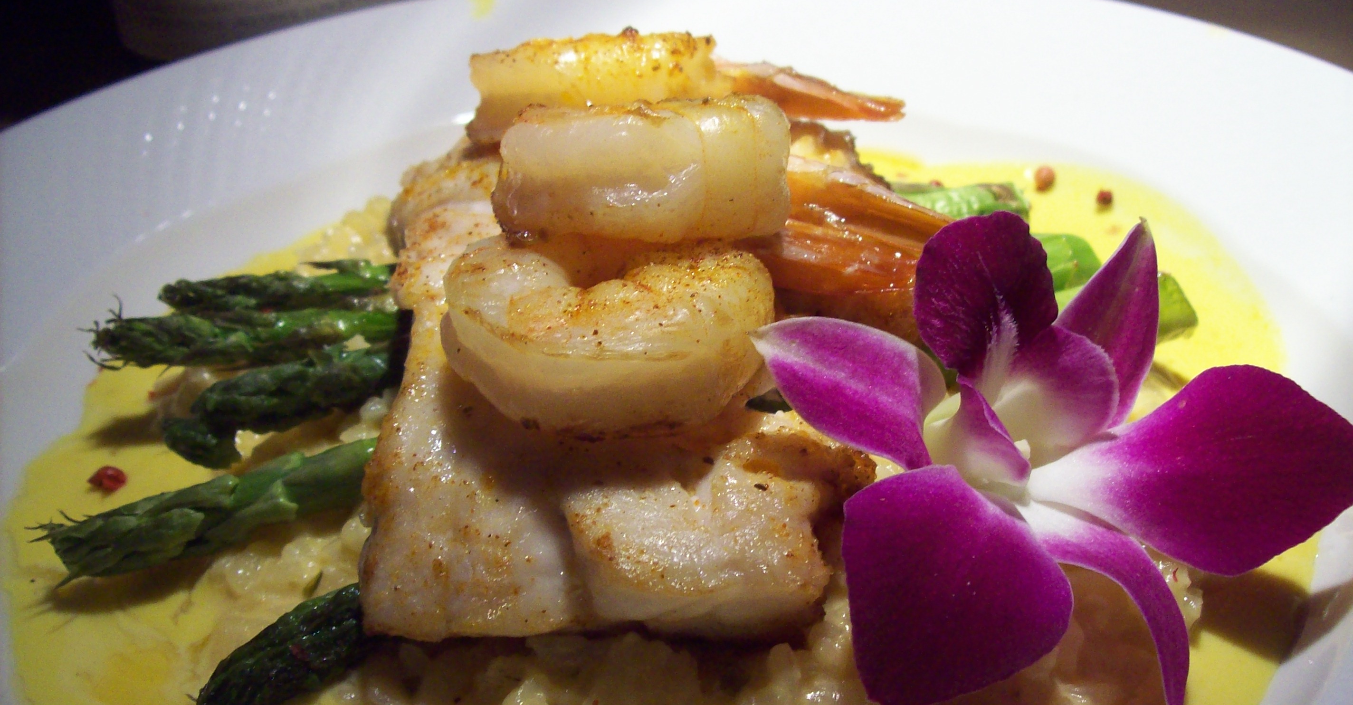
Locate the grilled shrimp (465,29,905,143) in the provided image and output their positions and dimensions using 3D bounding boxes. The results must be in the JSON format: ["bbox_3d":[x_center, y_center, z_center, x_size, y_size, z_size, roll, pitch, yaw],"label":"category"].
[{"bbox_3d":[0.000,-0.046,0.234,0.071,0.019,0.031,-4,22,0],"label":"grilled shrimp"}]

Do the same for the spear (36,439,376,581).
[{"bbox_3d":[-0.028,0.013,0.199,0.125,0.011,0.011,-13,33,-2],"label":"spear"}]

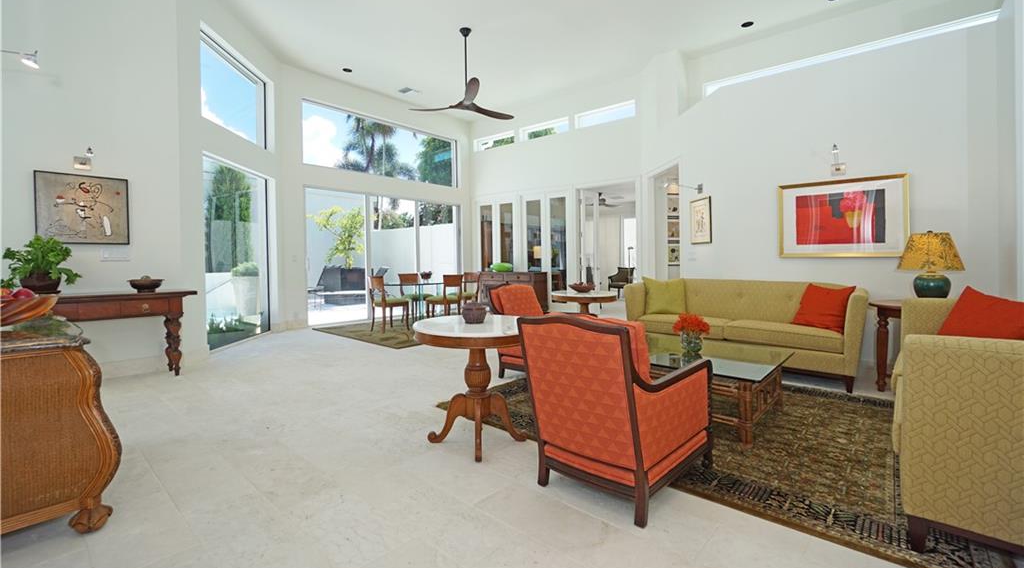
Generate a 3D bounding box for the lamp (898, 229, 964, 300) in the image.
[{"bbox_3d":[3.648,-0.153,3.718,0.430,0.610,0.430,2,4,41],"label":"lamp"}]

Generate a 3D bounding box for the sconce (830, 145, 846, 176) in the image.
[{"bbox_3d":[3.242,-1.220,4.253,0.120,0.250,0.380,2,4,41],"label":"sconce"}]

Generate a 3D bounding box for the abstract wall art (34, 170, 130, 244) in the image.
[{"bbox_3d":[-3.954,-0.690,3.952,0.043,0.635,0.608,2,4,42],"label":"abstract wall art"}]

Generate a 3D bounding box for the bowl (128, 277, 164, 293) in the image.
[{"bbox_3d":[-3.593,0.015,4.192,0.270,0.155,0.270,2,4,45],"label":"bowl"}]

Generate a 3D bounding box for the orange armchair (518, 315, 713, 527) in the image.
[{"bbox_3d":[0.559,0.592,2.270,0.690,0.880,0.860,2,4,40],"label":"orange armchair"}]

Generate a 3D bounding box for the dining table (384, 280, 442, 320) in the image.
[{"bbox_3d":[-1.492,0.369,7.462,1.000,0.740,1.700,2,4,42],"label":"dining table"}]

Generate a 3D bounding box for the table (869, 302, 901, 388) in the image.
[{"bbox_3d":[3.500,0.529,3.569,0.738,0.729,0.738,2,4,42],"label":"table"}]

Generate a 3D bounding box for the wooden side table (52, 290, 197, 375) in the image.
[{"bbox_3d":[-3.837,0.520,3.940,0.410,0.835,1.420,2,4,45],"label":"wooden side table"}]

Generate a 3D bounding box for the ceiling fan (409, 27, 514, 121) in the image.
[{"bbox_3d":[-0.680,-2.960,5.700,1.500,1.150,1.420,0,3,0],"label":"ceiling fan"}]

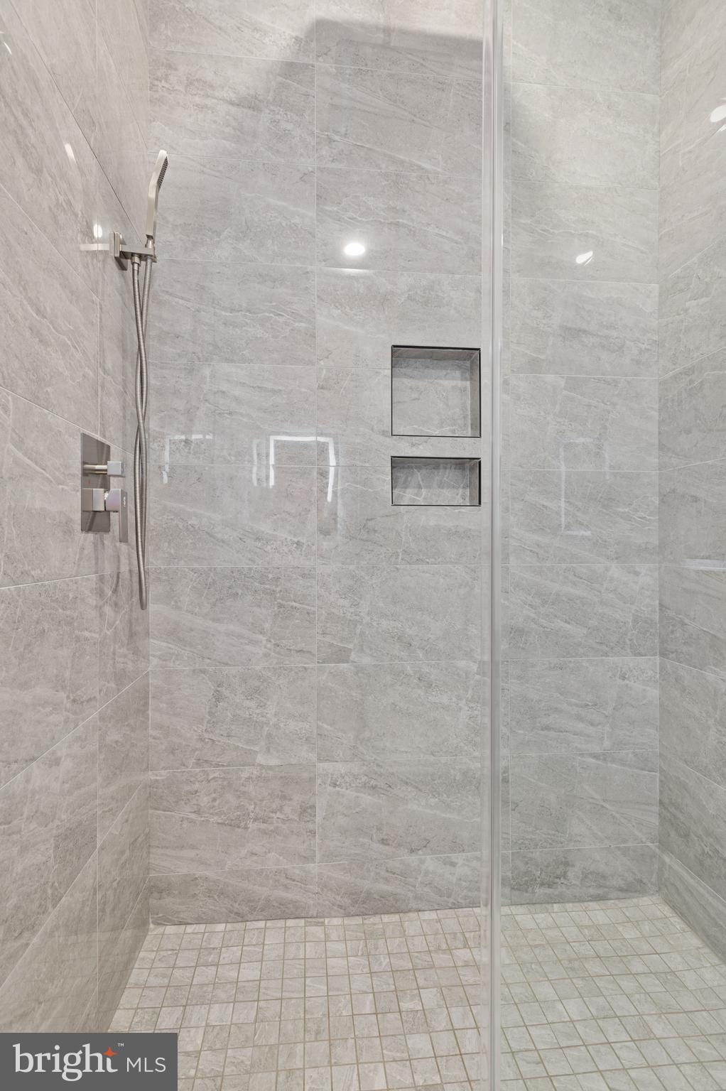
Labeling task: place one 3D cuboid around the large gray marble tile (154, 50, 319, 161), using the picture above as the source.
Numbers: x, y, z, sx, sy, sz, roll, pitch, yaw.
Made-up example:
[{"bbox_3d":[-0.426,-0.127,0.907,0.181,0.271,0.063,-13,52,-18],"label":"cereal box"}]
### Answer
[{"bbox_3d":[-0.389,-1.316,1.556,0.491,0.305,0.010,0,0,-6],"label":"large gray marble tile"}]

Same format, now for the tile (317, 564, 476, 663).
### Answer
[{"bbox_3d":[0.163,0.214,1.609,0.609,0.302,0.012,0,0,-6],"label":"tile"}]

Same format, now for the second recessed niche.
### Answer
[{"bbox_3d":[0.227,-0.482,1.666,0.286,0.281,0.092,0,0,-6],"label":"second recessed niche"}]

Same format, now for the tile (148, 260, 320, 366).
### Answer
[{"bbox_3d":[-0.388,-0.697,1.550,0.490,0.302,0.012,0,0,-6],"label":"tile"}]

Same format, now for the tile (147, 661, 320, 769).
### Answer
[{"bbox_3d":[-0.386,0.519,1.557,0.490,0.302,0.012,0,0,-6],"label":"tile"}]

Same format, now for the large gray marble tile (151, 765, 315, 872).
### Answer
[{"bbox_3d":[-0.388,0.833,1.570,0.491,0.305,0.010,0,0,-6],"label":"large gray marble tile"}]

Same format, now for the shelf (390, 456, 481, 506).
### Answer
[{"bbox_3d":[0.231,-0.201,1.635,0.287,0.153,0.025,0,0,-6],"label":"shelf"}]

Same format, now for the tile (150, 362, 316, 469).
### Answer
[{"bbox_3d":[-0.389,-0.395,1.562,0.491,0.305,0.010,0,0,-6],"label":"tile"}]

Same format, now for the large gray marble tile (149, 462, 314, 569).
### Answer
[{"bbox_3d":[-0.387,-0.089,1.554,0.490,0.302,0.012,0,0,-6],"label":"large gray marble tile"}]

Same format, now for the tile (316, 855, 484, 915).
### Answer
[{"bbox_3d":[0.165,1.058,1.613,0.609,0.167,0.012,0,0,-6],"label":"tile"}]

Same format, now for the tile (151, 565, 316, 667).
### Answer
[{"bbox_3d":[-0.388,0.219,1.566,0.491,0.305,0.010,0,0,-6],"label":"tile"}]

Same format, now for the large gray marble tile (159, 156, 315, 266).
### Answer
[{"bbox_3d":[-0.389,-1.009,1.558,0.491,0.305,0.010,0,0,-6],"label":"large gray marble tile"}]

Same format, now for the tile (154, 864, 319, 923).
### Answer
[{"bbox_3d":[-0.385,1.057,1.560,0.490,0.161,0.012,0,0,-6],"label":"tile"}]

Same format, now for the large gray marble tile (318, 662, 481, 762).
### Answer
[{"bbox_3d":[0.164,0.518,1.610,0.609,0.302,0.012,0,0,-6],"label":"large gray marble tile"}]

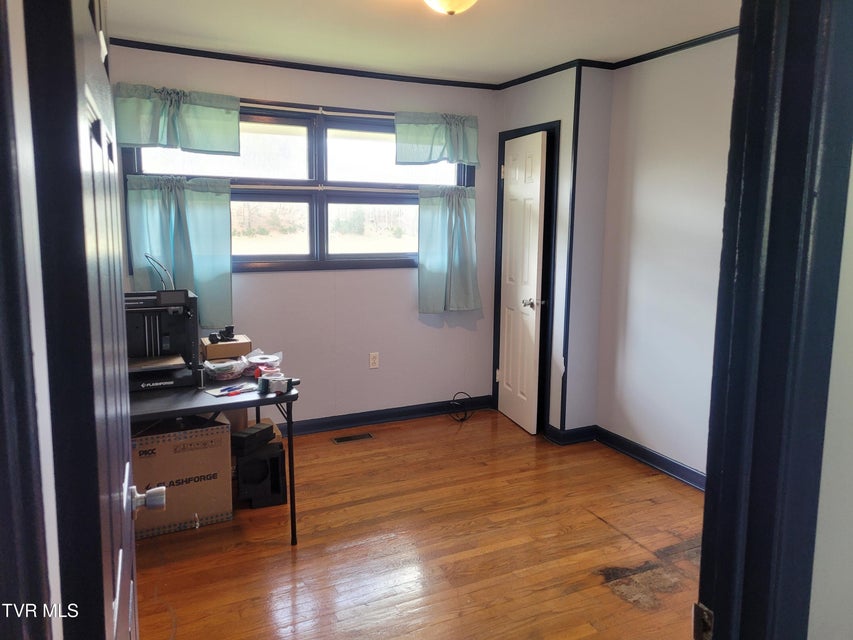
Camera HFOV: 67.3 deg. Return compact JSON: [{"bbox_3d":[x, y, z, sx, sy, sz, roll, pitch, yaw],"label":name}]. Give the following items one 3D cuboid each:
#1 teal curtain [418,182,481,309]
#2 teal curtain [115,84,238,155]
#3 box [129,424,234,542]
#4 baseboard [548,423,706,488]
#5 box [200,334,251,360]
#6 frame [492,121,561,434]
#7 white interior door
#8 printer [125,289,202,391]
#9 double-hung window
[{"bbox_3d":[0.169,-0.502,4.643,0.520,0.900,0.080,-4,10,-26],"label":"teal curtain"},{"bbox_3d":[-1.435,-1.161,3.740,0.680,0.355,0.080,-4,10,-26],"label":"teal curtain"},{"bbox_3d":[-1.256,0.727,3.230,0.460,0.500,0.440,-4,10,-26],"label":"box"},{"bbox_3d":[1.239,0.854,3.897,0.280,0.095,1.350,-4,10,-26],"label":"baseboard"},{"bbox_3d":[-1.065,0.148,3.418,0.228,0.078,0.195,-4,10,-26],"label":"box"},{"bbox_3d":[0.719,-0.290,4.609,0.130,2.114,0.700,-4,10,-26],"label":"frame"},{"bbox_3d":[0.669,-0.242,4.525,0.037,2.025,0.600,-2,10,-17],"label":"white interior door"},{"bbox_3d":[-1.258,0.064,2.948,0.365,0.440,0.400,-4,10,-26],"label":"printer"},{"bbox_3d":[-0.700,-0.856,4.228,2.339,1.061,0.110,-4,10,-26],"label":"double-hung window"}]

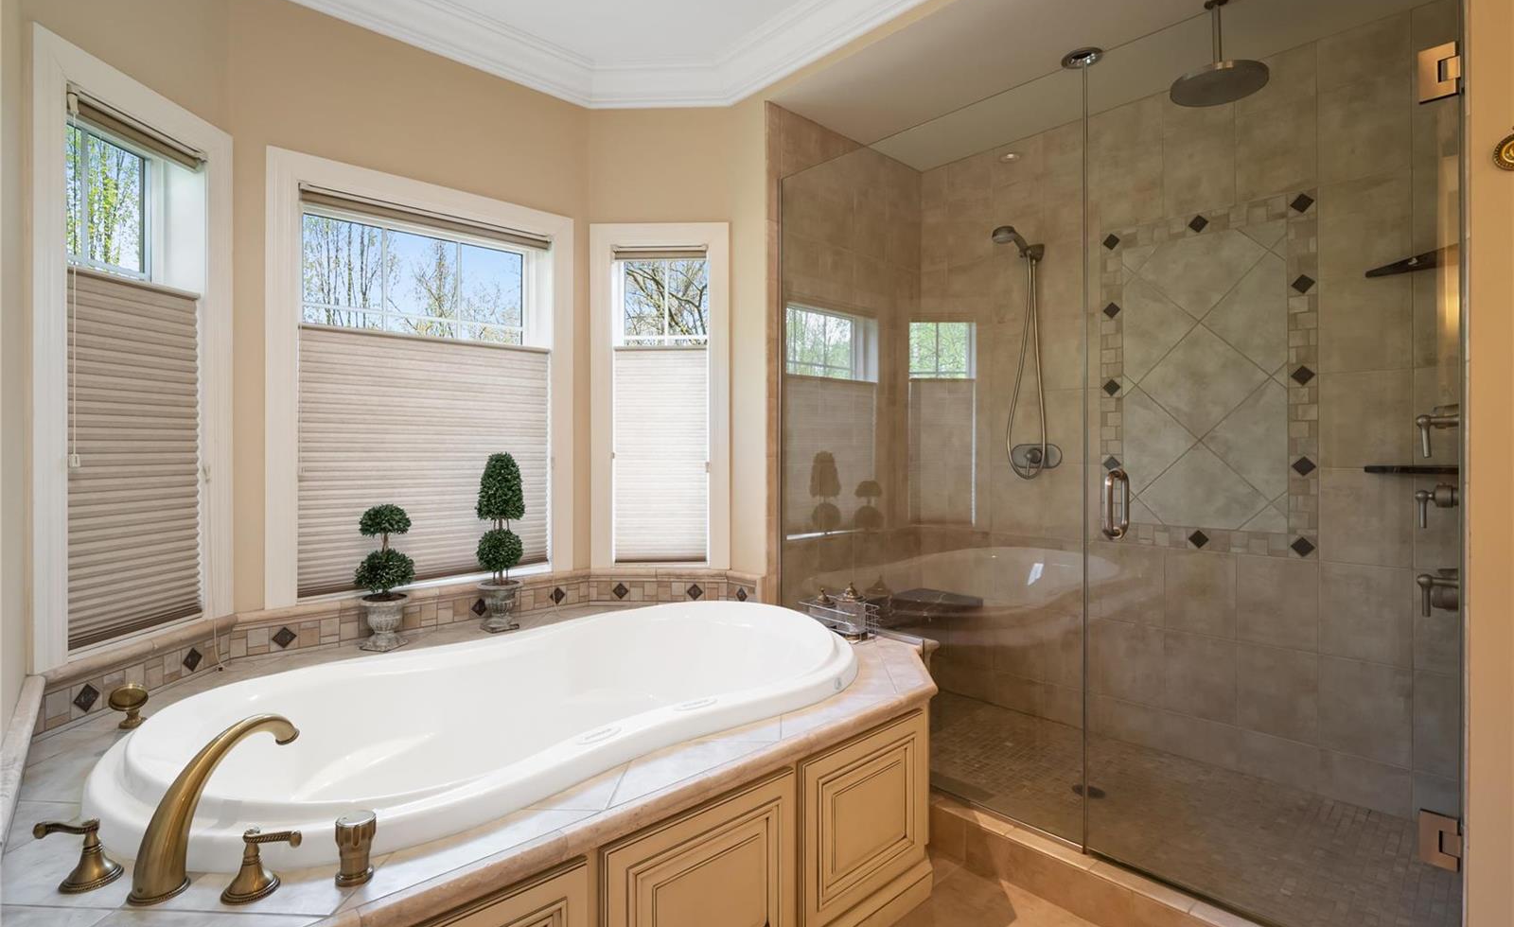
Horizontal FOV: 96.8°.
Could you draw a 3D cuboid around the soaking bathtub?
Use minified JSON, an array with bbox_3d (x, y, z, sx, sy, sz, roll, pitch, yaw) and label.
[{"bbox_3d":[-0.507,0.812,1.793,1.846,0.520,1.034,-1,1,-41],"label":"soaking bathtub"}]

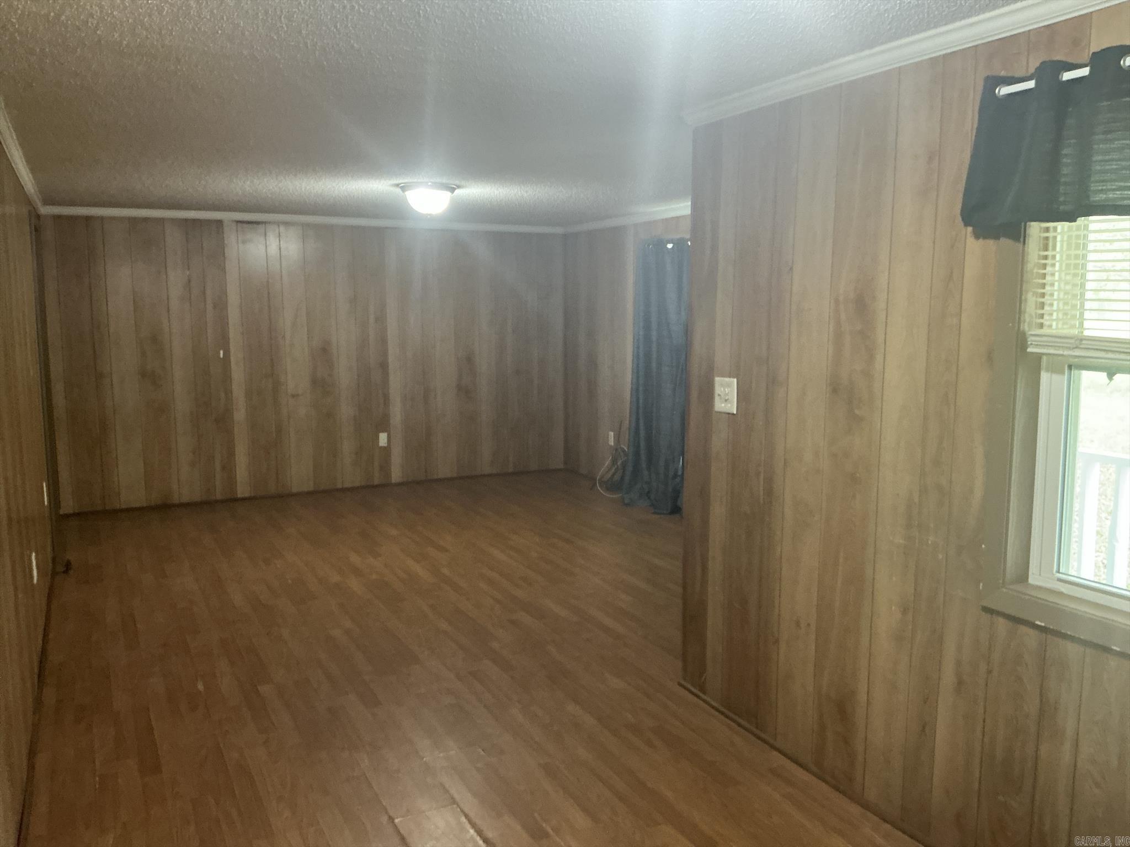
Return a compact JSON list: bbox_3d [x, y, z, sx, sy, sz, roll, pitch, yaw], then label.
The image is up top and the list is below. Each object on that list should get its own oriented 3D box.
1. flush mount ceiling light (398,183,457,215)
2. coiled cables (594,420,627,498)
[{"bbox_3d":[-0.793,-1.296,5.327,0.335,0.155,0.335,-4,8,-27],"label":"flush mount ceiling light"},{"bbox_3d":[0.363,0.264,7.317,0.170,0.550,0.340,-4,9,-27],"label":"coiled cables"}]

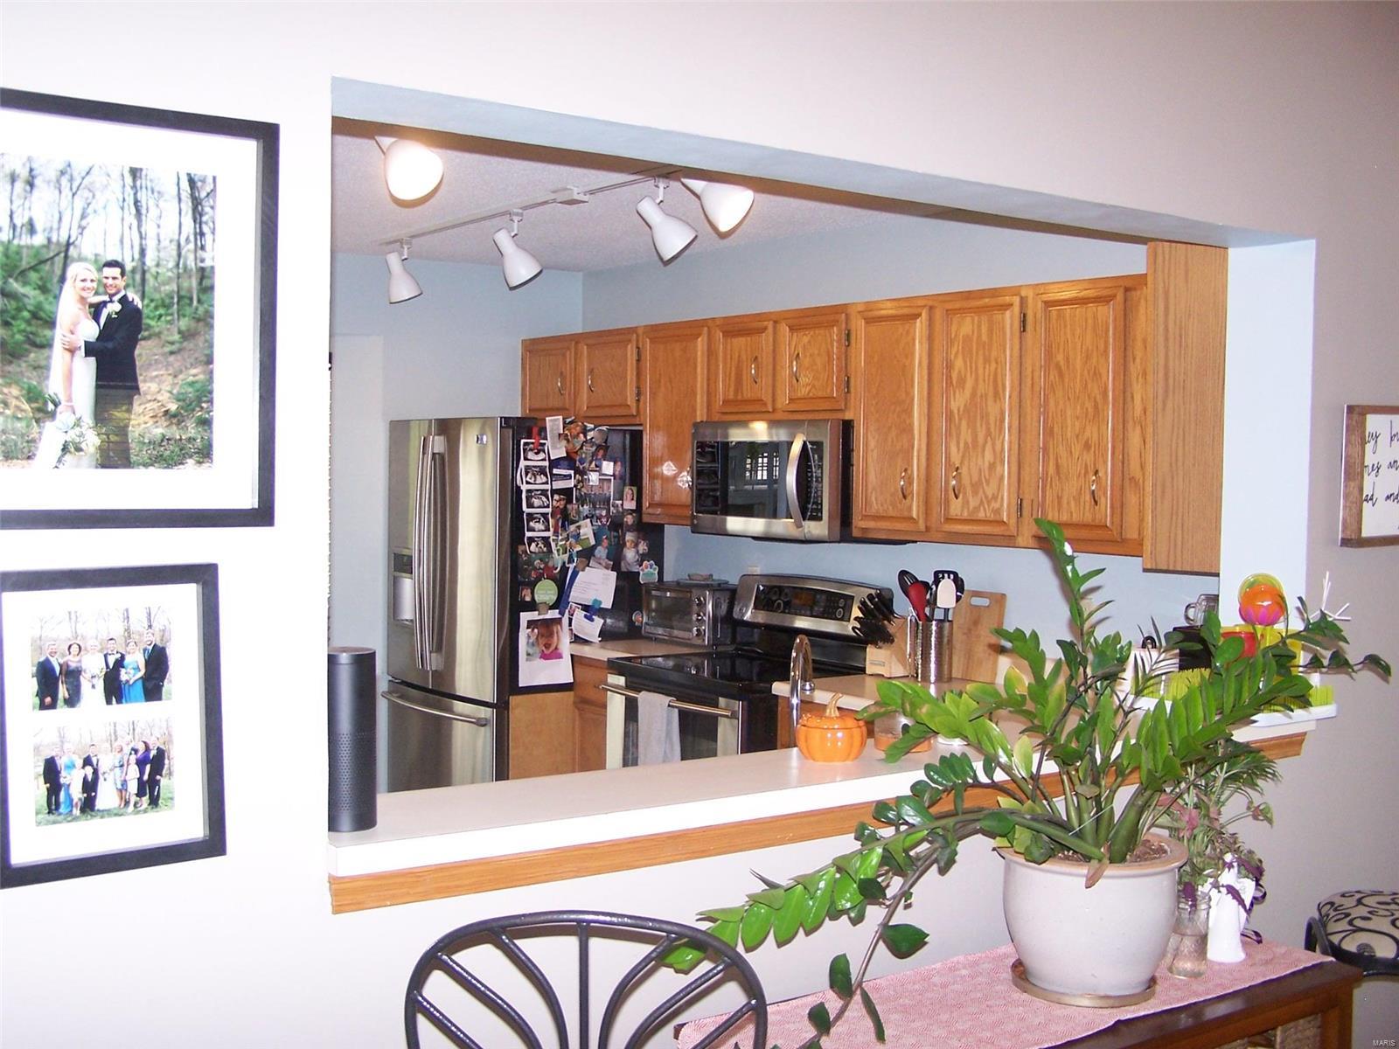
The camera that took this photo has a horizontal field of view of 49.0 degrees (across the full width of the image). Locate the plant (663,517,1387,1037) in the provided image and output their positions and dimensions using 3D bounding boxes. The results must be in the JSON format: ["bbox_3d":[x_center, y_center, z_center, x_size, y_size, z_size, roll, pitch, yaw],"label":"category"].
[{"bbox_3d":[0.505,0.377,2.496,1.120,0.790,0.560,0,2,-10],"label":"plant"}]

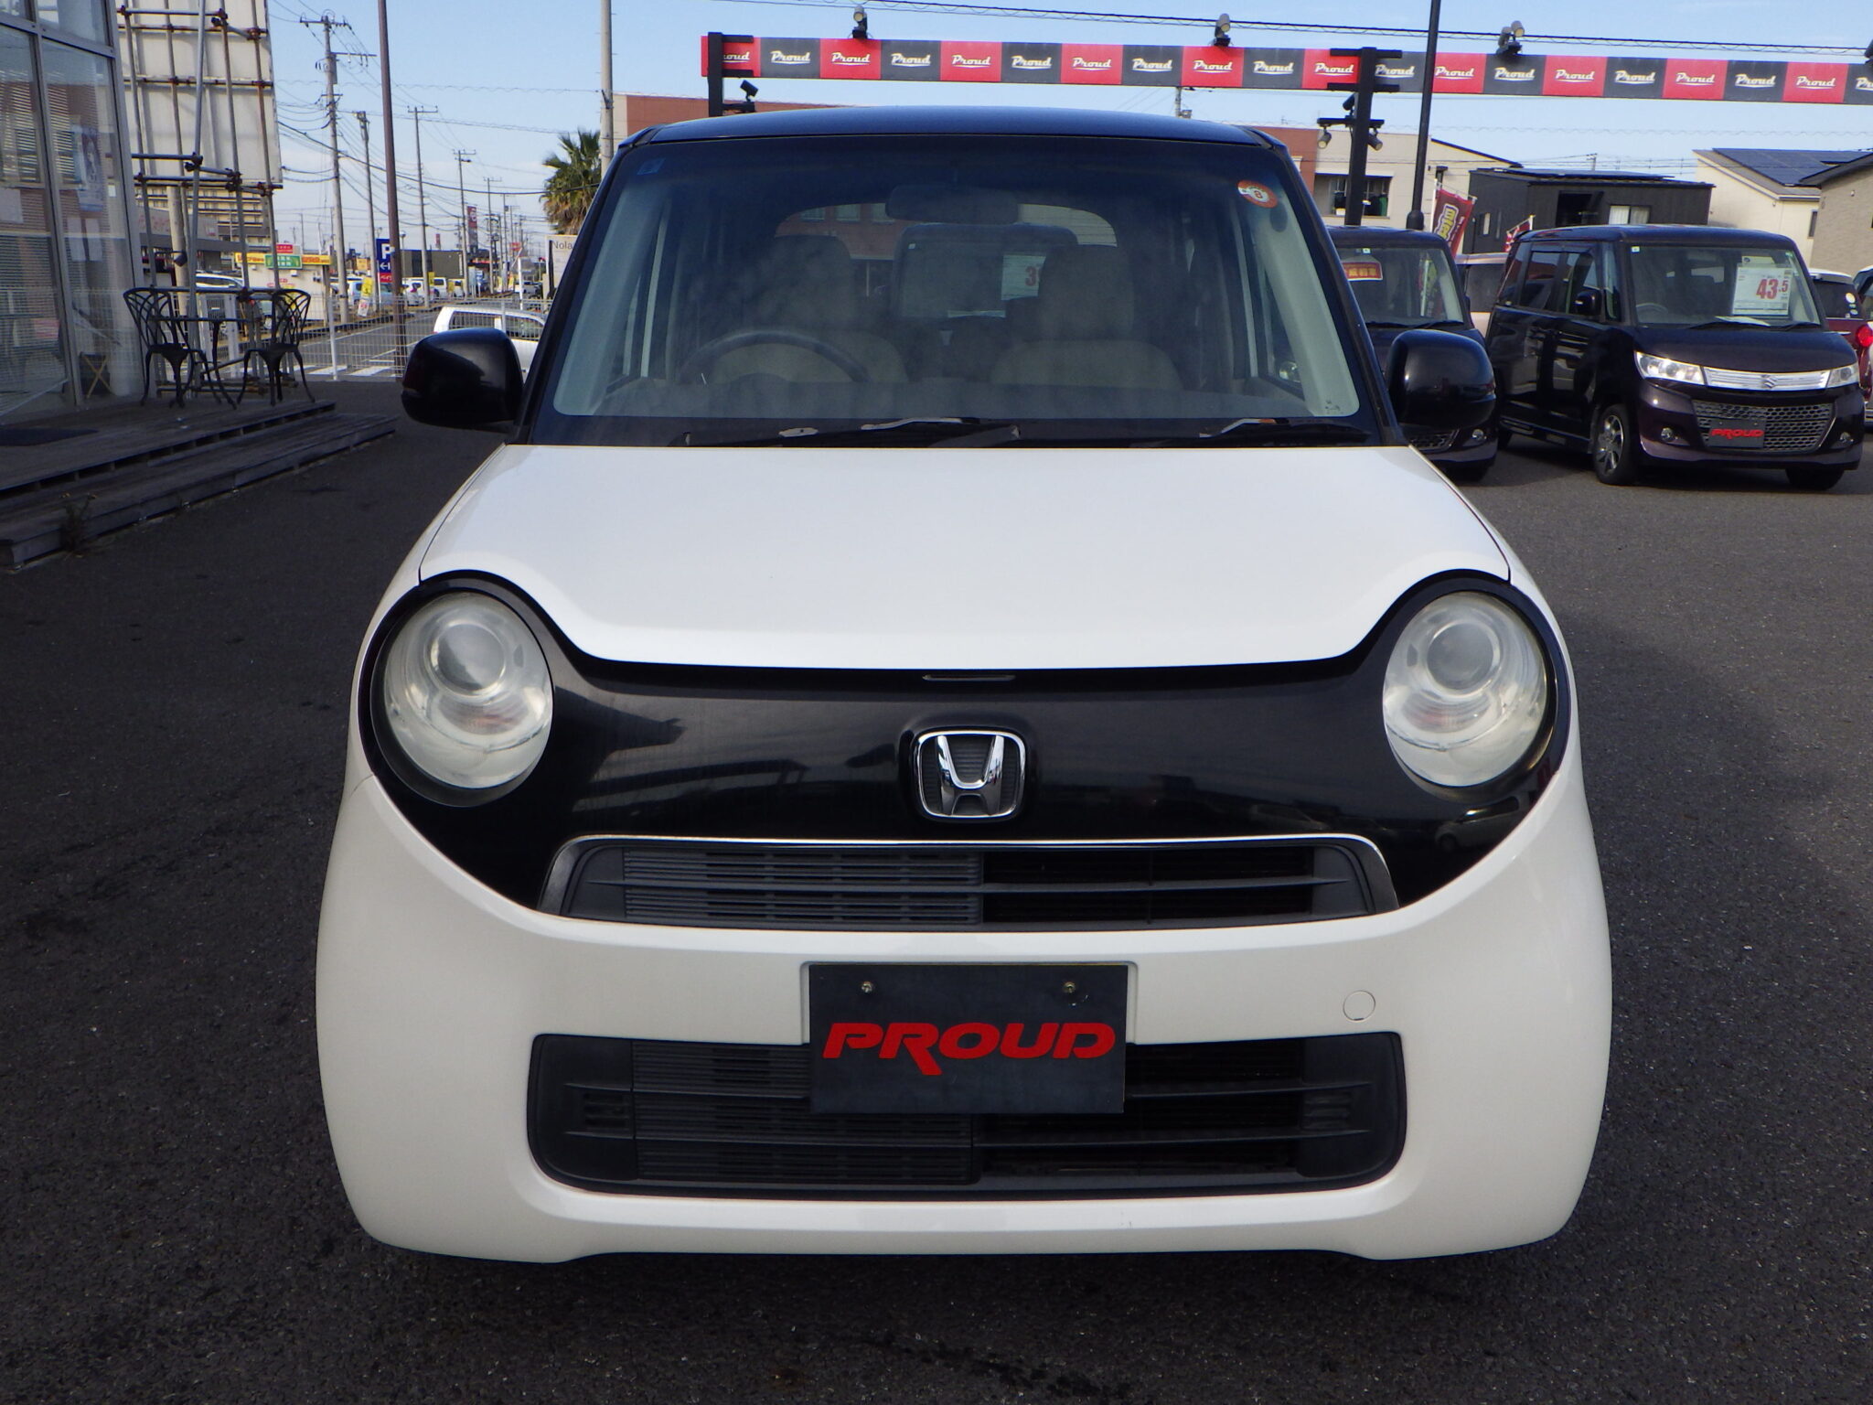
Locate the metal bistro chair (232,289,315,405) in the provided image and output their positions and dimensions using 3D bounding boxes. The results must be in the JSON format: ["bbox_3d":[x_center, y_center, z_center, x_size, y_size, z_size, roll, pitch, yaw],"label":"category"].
[{"bbox_3d":[-5.183,-2.787,11.900,0.450,0.880,0.500,8,17,26],"label":"metal bistro chair"}]

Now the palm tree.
[{"bbox_3d":[-14.378,-19.174,60.970,2.900,7.400,2.900,1,15,0],"label":"palm tree"}]

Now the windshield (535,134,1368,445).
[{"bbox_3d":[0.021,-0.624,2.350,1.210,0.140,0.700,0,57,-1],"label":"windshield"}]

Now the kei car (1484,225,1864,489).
[{"bbox_3d":[5.462,-2.573,11.244,1.475,1.735,3.395,2,15,4],"label":"kei car"}]

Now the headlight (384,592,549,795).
[{"bbox_3d":[-0.501,-0.012,1.613,0.180,0.205,0.140,2,15,6],"label":"headlight"}]

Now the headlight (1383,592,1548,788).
[{"bbox_3d":[0.570,-0.013,1.634,0.180,0.205,0.140,-2,15,-7],"label":"headlight"}]

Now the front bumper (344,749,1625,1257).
[{"bbox_3d":[0.032,0.332,1.753,1.460,0.500,0.400,0,15,-1],"label":"front bumper"}]

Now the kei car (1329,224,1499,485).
[{"bbox_3d":[3.073,-2.623,11.341,1.475,1.735,3.395,2,15,4],"label":"kei car"}]

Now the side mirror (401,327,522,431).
[{"bbox_3d":[-0.745,-0.505,2.371,0.180,0.160,0.130,0,15,-1],"label":"side mirror"}]

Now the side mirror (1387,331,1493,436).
[{"bbox_3d":[0.794,-0.506,2.386,0.180,0.160,0.130,0,15,-1],"label":"side mirror"}]

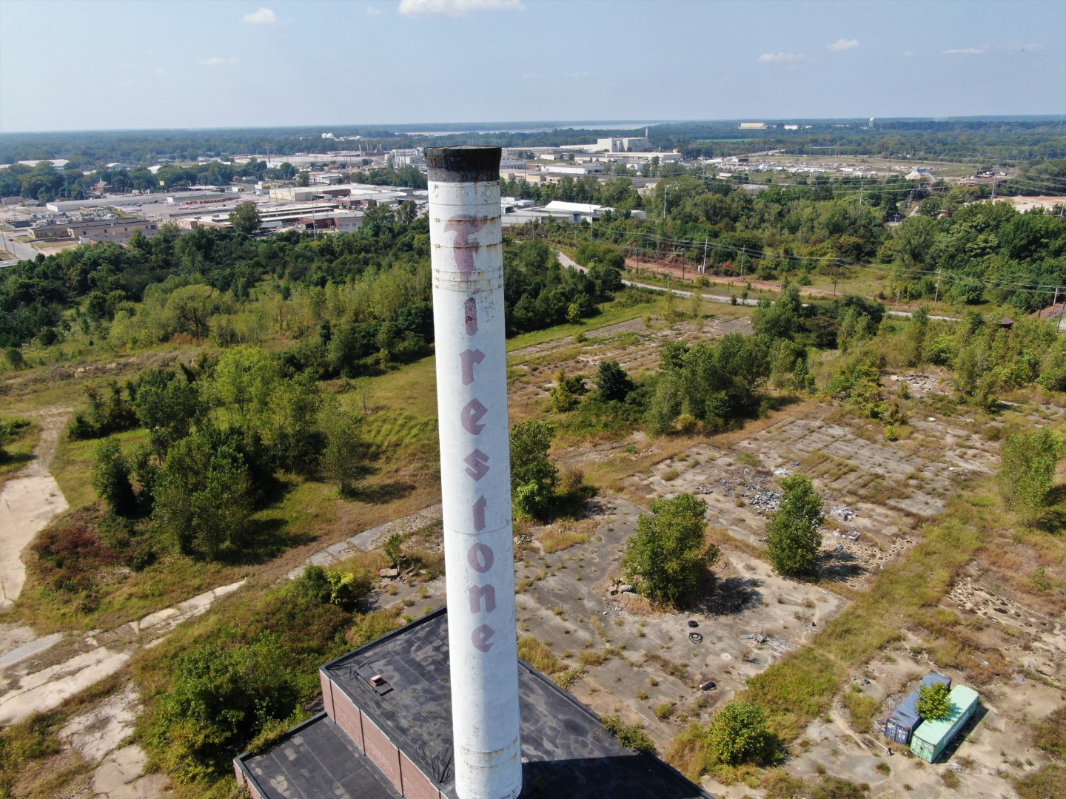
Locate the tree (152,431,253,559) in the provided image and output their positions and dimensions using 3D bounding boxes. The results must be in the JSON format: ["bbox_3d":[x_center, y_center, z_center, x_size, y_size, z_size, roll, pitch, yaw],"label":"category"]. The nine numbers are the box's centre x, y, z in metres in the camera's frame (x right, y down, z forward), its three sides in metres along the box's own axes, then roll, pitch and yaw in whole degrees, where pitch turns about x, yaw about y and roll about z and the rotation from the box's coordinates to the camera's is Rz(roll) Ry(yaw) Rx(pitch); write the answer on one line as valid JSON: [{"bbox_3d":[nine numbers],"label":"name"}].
[{"bbox_3d":[-55.729,16.389,130.091,16.000,21.300,15.000,-10,22,-24],"label":"tree"}]

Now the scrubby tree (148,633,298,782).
[{"bbox_3d":[-35.780,35.490,89.710,15.880,12.200,15.090,-11,22,-25],"label":"scrubby tree"}]

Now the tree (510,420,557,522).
[{"bbox_3d":[-0.076,12.766,141.424,9.700,18.600,9.700,-1,20,0],"label":"tree"}]

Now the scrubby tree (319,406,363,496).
[{"bbox_3d":[-37.466,10.279,150.909,8.200,18.000,8.200,-6,21,-14],"label":"scrubby tree"}]

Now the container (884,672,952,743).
[{"bbox_3d":[47.150,37.550,93.900,12.190,2.590,2.440,-18,26,-39],"label":"container"}]

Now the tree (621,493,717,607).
[{"bbox_3d":[20.460,22.610,116.540,14.230,16.430,13.520,3,20,10],"label":"tree"}]

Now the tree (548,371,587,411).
[{"bbox_3d":[8.720,-2.210,194.440,9.250,10.340,8.780,0,20,3],"label":"tree"}]

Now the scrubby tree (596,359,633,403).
[{"bbox_3d":[21.250,-4.640,199.570,9.880,11.040,9.380,1,20,6],"label":"scrubby tree"}]

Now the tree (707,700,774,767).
[{"bbox_3d":[23.810,38.400,88.710,7.420,5.620,7.050,6,21,17],"label":"tree"}]

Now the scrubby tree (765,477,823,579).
[{"bbox_3d":[41.110,20.030,121.260,8.560,17.440,8.130,6,21,20],"label":"scrubby tree"}]

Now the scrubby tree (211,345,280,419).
[{"bbox_3d":[-71.010,-3.910,190.620,15.820,18.540,15.030,-9,21,-20],"label":"scrubby tree"}]

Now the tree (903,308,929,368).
[{"bbox_3d":[111.139,-18.082,223.099,6.900,17.400,6.900,9,22,26],"label":"tree"}]

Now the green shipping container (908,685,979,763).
[{"bbox_3d":[49.345,38.611,92.043,12.190,2.590,2.440,-17,26,-38],"label":"green shipping container"}]

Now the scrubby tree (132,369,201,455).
[{"bbox_3d":[-79.640,3.520,167.650,13.080,20.490,12.430,-11,22,-25],"label":"scrubby tree"}]

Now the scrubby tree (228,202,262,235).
[{"bbox_3d":[-194.270,-122.285,518.277,21.300,21.700,20.500,-8,21,-19],"label":"scrubby tree"}]

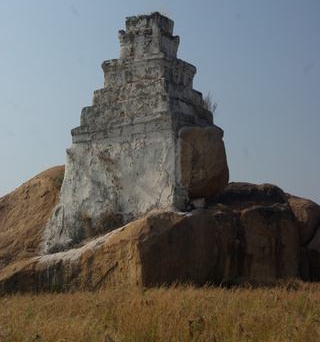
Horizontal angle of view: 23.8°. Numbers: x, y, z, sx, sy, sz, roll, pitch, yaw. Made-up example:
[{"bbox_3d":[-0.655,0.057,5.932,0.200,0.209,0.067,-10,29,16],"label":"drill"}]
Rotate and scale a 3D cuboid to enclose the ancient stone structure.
[{"bbox_3d":[-0.657,-1.022,23.452,4.400,7.350,3.530,-4,-8,31],"label":"ancient stone structure"}]

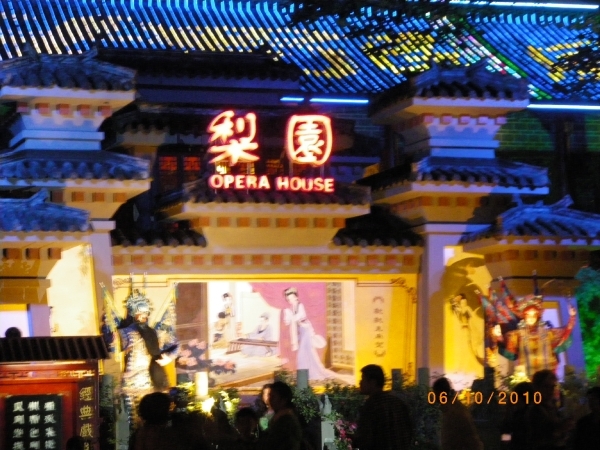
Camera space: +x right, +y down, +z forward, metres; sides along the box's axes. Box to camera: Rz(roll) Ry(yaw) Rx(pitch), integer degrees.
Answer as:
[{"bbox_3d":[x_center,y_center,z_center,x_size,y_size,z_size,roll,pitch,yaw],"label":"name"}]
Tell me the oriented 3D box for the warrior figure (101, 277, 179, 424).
[{"bbox_3d":[-2.079,1.664,22.000,0.900,1.980,0.600,0,-5,-17],"label":"warrior figure"}]

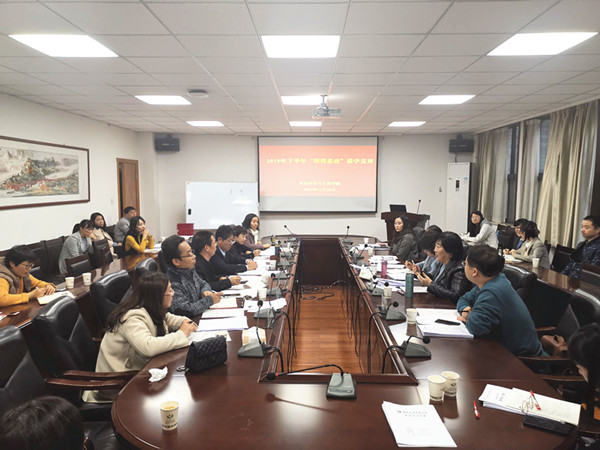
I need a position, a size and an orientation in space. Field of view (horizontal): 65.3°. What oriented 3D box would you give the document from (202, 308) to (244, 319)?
[{"bbox_3d":[-0.507,0.604,3.167,0.290,0.012,0.210,0,5,-5],"label":"document"}]

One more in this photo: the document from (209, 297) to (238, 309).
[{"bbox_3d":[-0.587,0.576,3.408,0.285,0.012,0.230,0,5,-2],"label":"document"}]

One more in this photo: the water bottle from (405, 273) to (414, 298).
[{"bbox_3d":[0.898,0.490,3.806,0.068,0.190,0.068,0,5,1],"label":"water bottle"}]

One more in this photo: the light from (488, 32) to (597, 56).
[{"bbox_3d":[1.810,-1.384,3.554,0.590,0.060,0.590,0,5,1],"label":"light"}]

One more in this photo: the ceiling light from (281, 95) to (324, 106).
[{"bbox_3d":[0.061,-1.607,5.981,0.590,0.060,0.590,0,5,1],"label":"ceiling light"}]

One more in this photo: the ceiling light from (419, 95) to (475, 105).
[{"bbox_3d":[1.833,-1.557,5.856,0.590,0.050,0.600,0,5,1],"label":"ceiling light"}]

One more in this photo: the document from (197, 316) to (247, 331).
[{"bbox_3d":[-0.489,0.637,3.036,0.295,0.015,0.230,-1,5,-9],"label":"document"}]

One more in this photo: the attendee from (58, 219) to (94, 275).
[{"bbox_3d":[-2.771,0.511,5.932,0.750,1.195,0.580,1,5,13],"label":"attendee"}]

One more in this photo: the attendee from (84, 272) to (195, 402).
[{"bbox_3d":[-0.922,0.810,2.764,0.720,1.165,0.570,-2,5,-20],"label":"attendee"}]

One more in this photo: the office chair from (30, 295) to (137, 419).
[{"bbox_3d":[-1.027,0.913,2.756,0.700,1.040,0.630,0,5,1],"label":"office chair"}]

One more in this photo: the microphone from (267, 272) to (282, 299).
[{"bbox_3d":[-0.206,0.475,3.846,0.140,0.210,0.120,0,5,1],"label":"microphone"}]

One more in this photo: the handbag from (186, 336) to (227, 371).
[{"bbox_3d":[-0.475,0.645,2.389,0.200,0.141,0.085,-5,7,-42],"label":"handbag"}]

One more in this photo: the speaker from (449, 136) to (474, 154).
[{"bbox_3d":[3.312,-1.633,9.601,0.520,0.300,0.280,2,5,21],"label":"speaker"}]

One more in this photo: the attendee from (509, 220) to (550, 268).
[{"bbox_3d":[2.578,0.557,5.316,0.680,1.200,0.500,0,5,1],"label":"attendee"}]

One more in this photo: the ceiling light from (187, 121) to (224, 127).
[{"bbox_3d":[-1.690,-1.845,8.459,0.600,0.060,0.600,0,5,1],"label":"ceiling light"}]

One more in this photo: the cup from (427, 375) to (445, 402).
[{"bbox_3d":[0.581,0.701,1.990,0.077,0.089,0.077,0,5,1],"label":"cup"}]

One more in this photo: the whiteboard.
[{"bbox_3d":[-1.573,-0.398,9.640,1.470,0.970,0.050,0,5,1],"label":"whiteboard"}]

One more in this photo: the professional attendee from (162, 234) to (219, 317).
[{"bbox_3d":[-0.837,0.692,3.424,0.700,1.285,0.540,-1,5,-9],"label":"professional attendee"}]

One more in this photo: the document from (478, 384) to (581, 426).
[{"bbox_3d":[0.912,0.720,1.862,0.340,0.025,0.205,4,6,33],"label":"document"}]

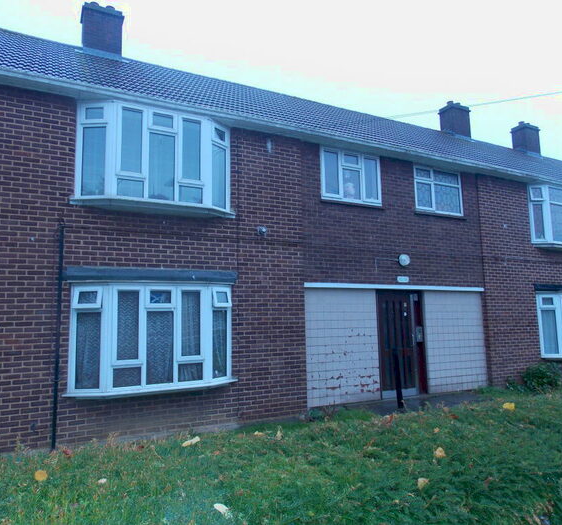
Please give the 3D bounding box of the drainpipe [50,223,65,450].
[{"bbox_3d":[-3.100,0.989,6.480,0.065,3.142,0.075,3,-8,-27],"label":"drainpipe"}]

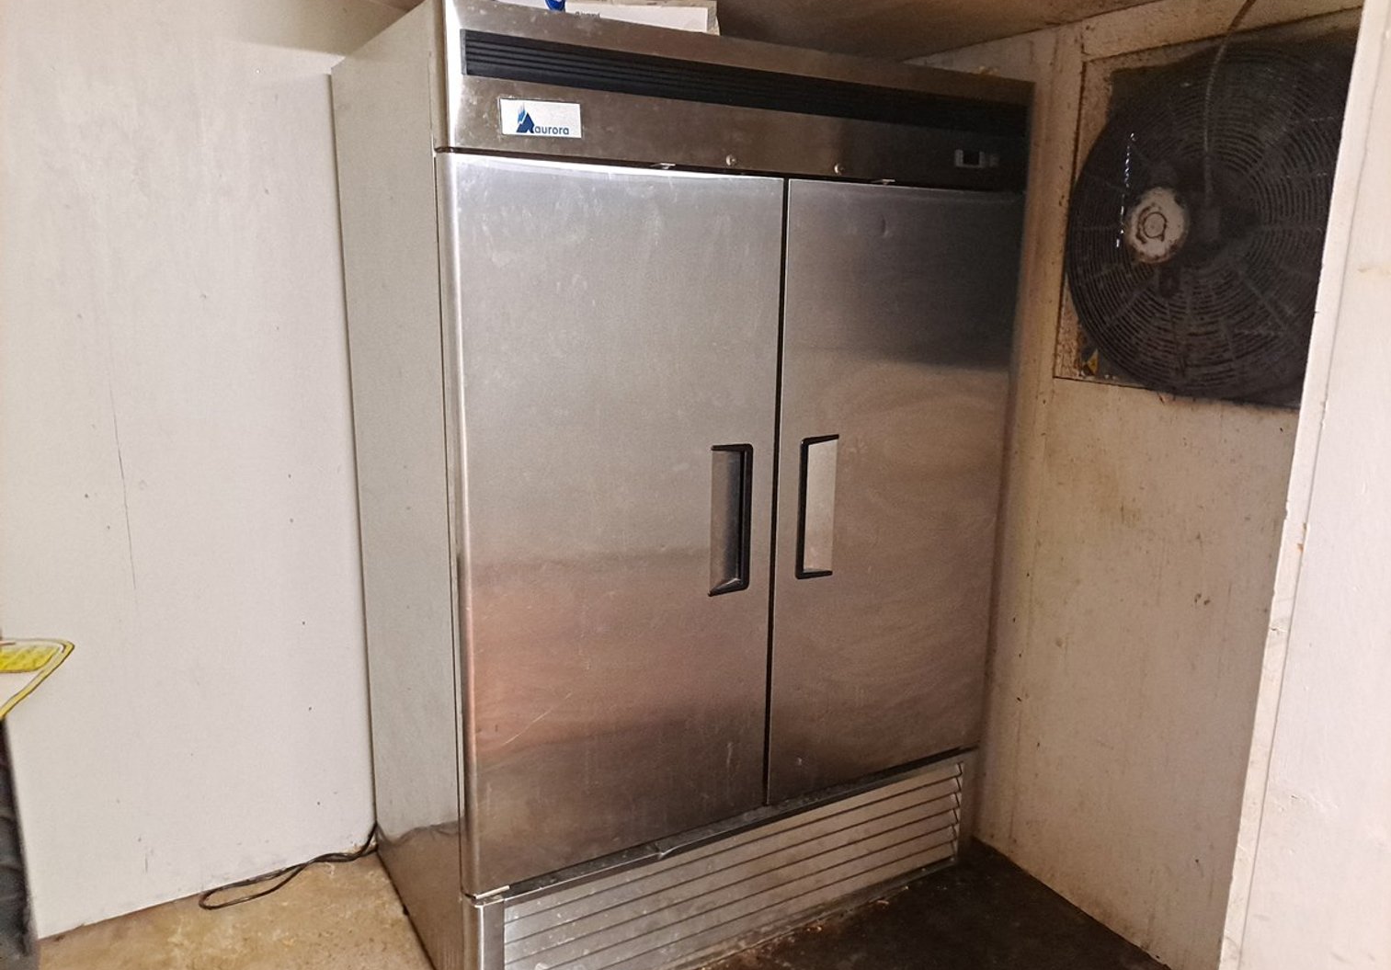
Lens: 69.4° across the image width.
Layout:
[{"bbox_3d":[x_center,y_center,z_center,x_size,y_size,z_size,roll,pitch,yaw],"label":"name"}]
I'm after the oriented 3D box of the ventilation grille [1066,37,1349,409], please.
[{"bbox_3d":[1.011,-0.499,1.943,0.140,0.645,0.645,-6,14,-29],"label":"ventilation grille"}]

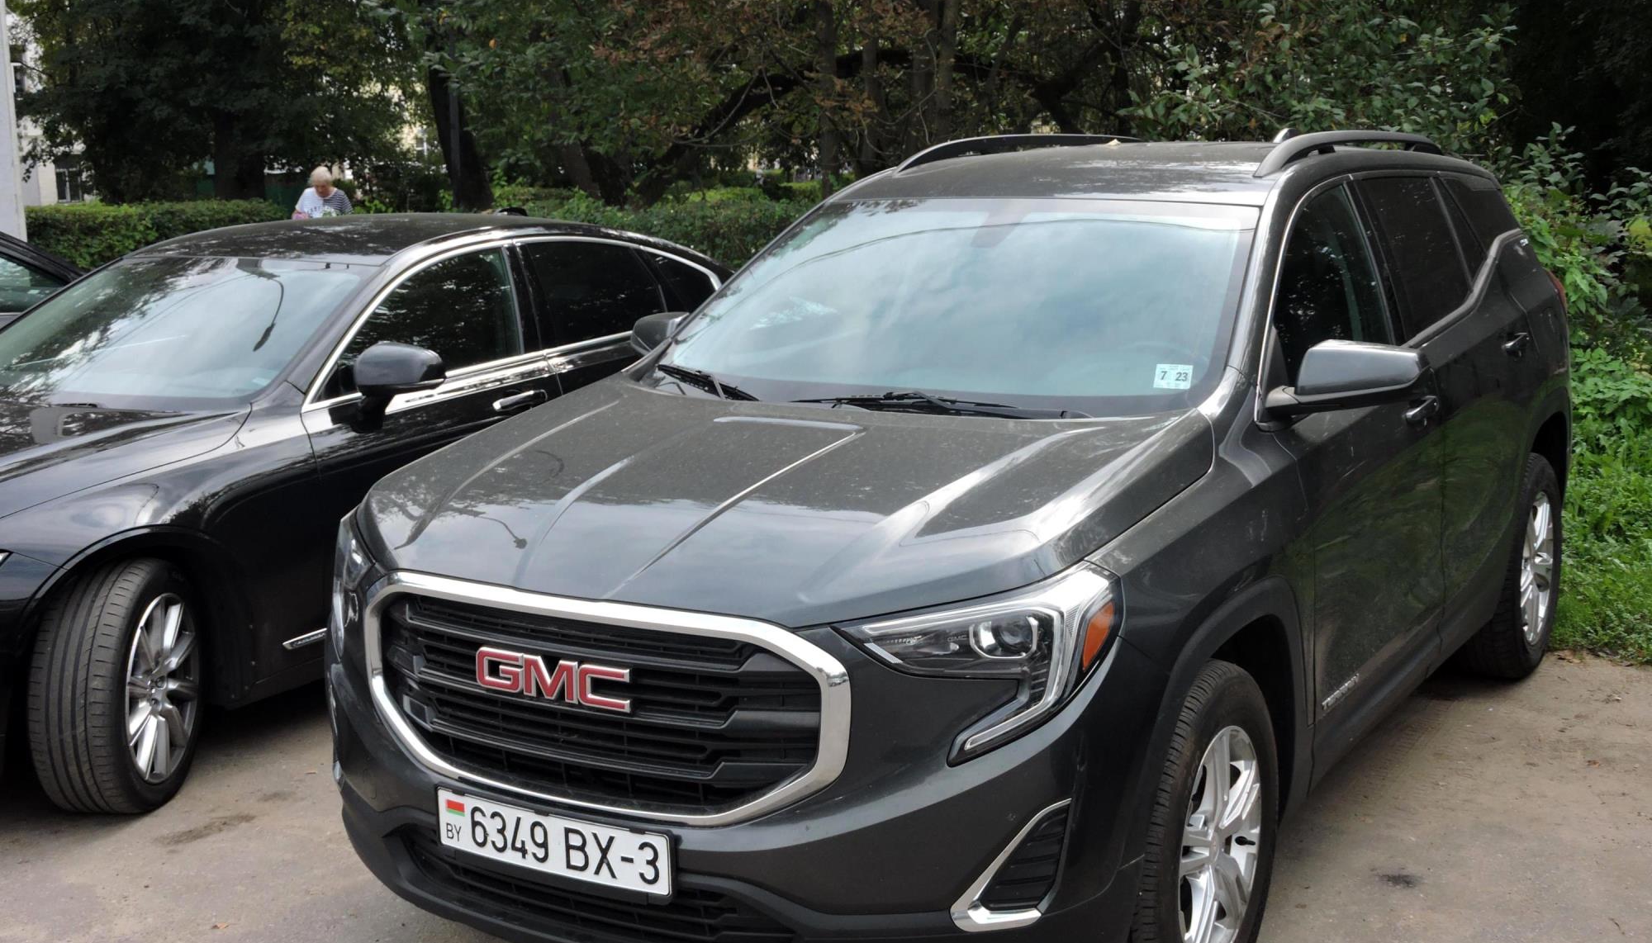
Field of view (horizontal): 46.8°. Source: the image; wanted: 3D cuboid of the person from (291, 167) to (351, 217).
[{"bbox_3d":[-4.065,-1.692,15.636,0.540,1.600,0.400,-4,10,-14],"label":"person"}]

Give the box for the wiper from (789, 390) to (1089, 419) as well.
[{"bbox_3d":[0.229,-0.143,4.092,0.700,0.060,0.090,5,12,32],"label":"wiper"}]

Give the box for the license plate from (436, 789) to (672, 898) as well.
[{"bbox_3d":[-0.482,0.644,3.329,0.525,0.114,0.020,5,12,32],"label":"license plate"}]

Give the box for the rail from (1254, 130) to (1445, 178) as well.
[{"bbox_3d":[1.498,-0.888,5.295,0.090,0.115,1.620,5,12,32],"label":"rail"}]

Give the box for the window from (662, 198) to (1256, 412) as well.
[{"bbox_3d":[0.278,-0.401,4.413,1.430,0.113,0.895,5,44,32],"label":"window"}]

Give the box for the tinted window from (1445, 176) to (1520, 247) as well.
[{"bbox_3d":[2.014,-0.793,5.835,0.050,0.242,0.710,-21,-3,30],"label":"tinted window"}]

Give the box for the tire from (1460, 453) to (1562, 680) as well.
[{"bbox_3d":[2.124,0.291,5.999,0.225,0.720,0.720,5,12,32],"label":"tire"}]

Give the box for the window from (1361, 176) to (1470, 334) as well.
[{"bbox_3d":[1.582,-0.585,5.081,0.050,0.420,0.730,-21,-3,34],"label":"window"}]

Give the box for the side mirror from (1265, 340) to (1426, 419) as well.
[{"bbox_3d":[1.094,-0.195,3.988,0.250,0.168,0.220,5,12,32],"label":"side mirror"}]

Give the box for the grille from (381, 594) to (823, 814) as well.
[{"bbox_3d":[-0.447,0.407,3.346,0.990,0.335,0.140,5,12,32],"label":"grille"}]

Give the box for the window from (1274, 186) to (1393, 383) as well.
[{"bbox_3d":[1.130,-0.446,4.363,0.050,0.431,0.850,-21,-3,34],"label":"window"}]

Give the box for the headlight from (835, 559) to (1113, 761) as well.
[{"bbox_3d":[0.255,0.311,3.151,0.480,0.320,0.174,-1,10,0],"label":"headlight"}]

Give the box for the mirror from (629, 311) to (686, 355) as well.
[{"bbox_3d":[-0.493,-0.349,4.994,0.220,0.160,0.210,5,12,32],"label":"mirror"}]

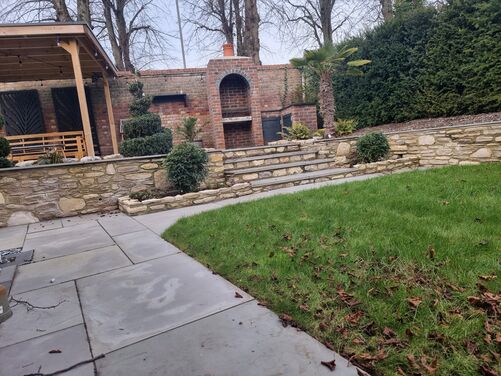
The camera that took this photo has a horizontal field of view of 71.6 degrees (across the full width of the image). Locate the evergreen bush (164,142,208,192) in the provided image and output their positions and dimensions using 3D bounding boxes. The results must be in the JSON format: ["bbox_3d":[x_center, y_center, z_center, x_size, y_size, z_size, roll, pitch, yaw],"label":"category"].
[{"bbox_3d":[-1.065,-0.336,5.693,0.740,0.800,0.720,-9,9,-24],"label":"evergreen bush"}]

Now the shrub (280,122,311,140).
[{"bbox_3d":[1.062,-1.334,8.200,0.680,0.450,0.650,-5,8,1],"label":"shrub"}]

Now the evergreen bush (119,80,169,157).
[{"bbox_3d":[-1.945,-1.209,6.314,0.950,1.420,0.950,-9,9,-24],"label":"evergreen bush"}]

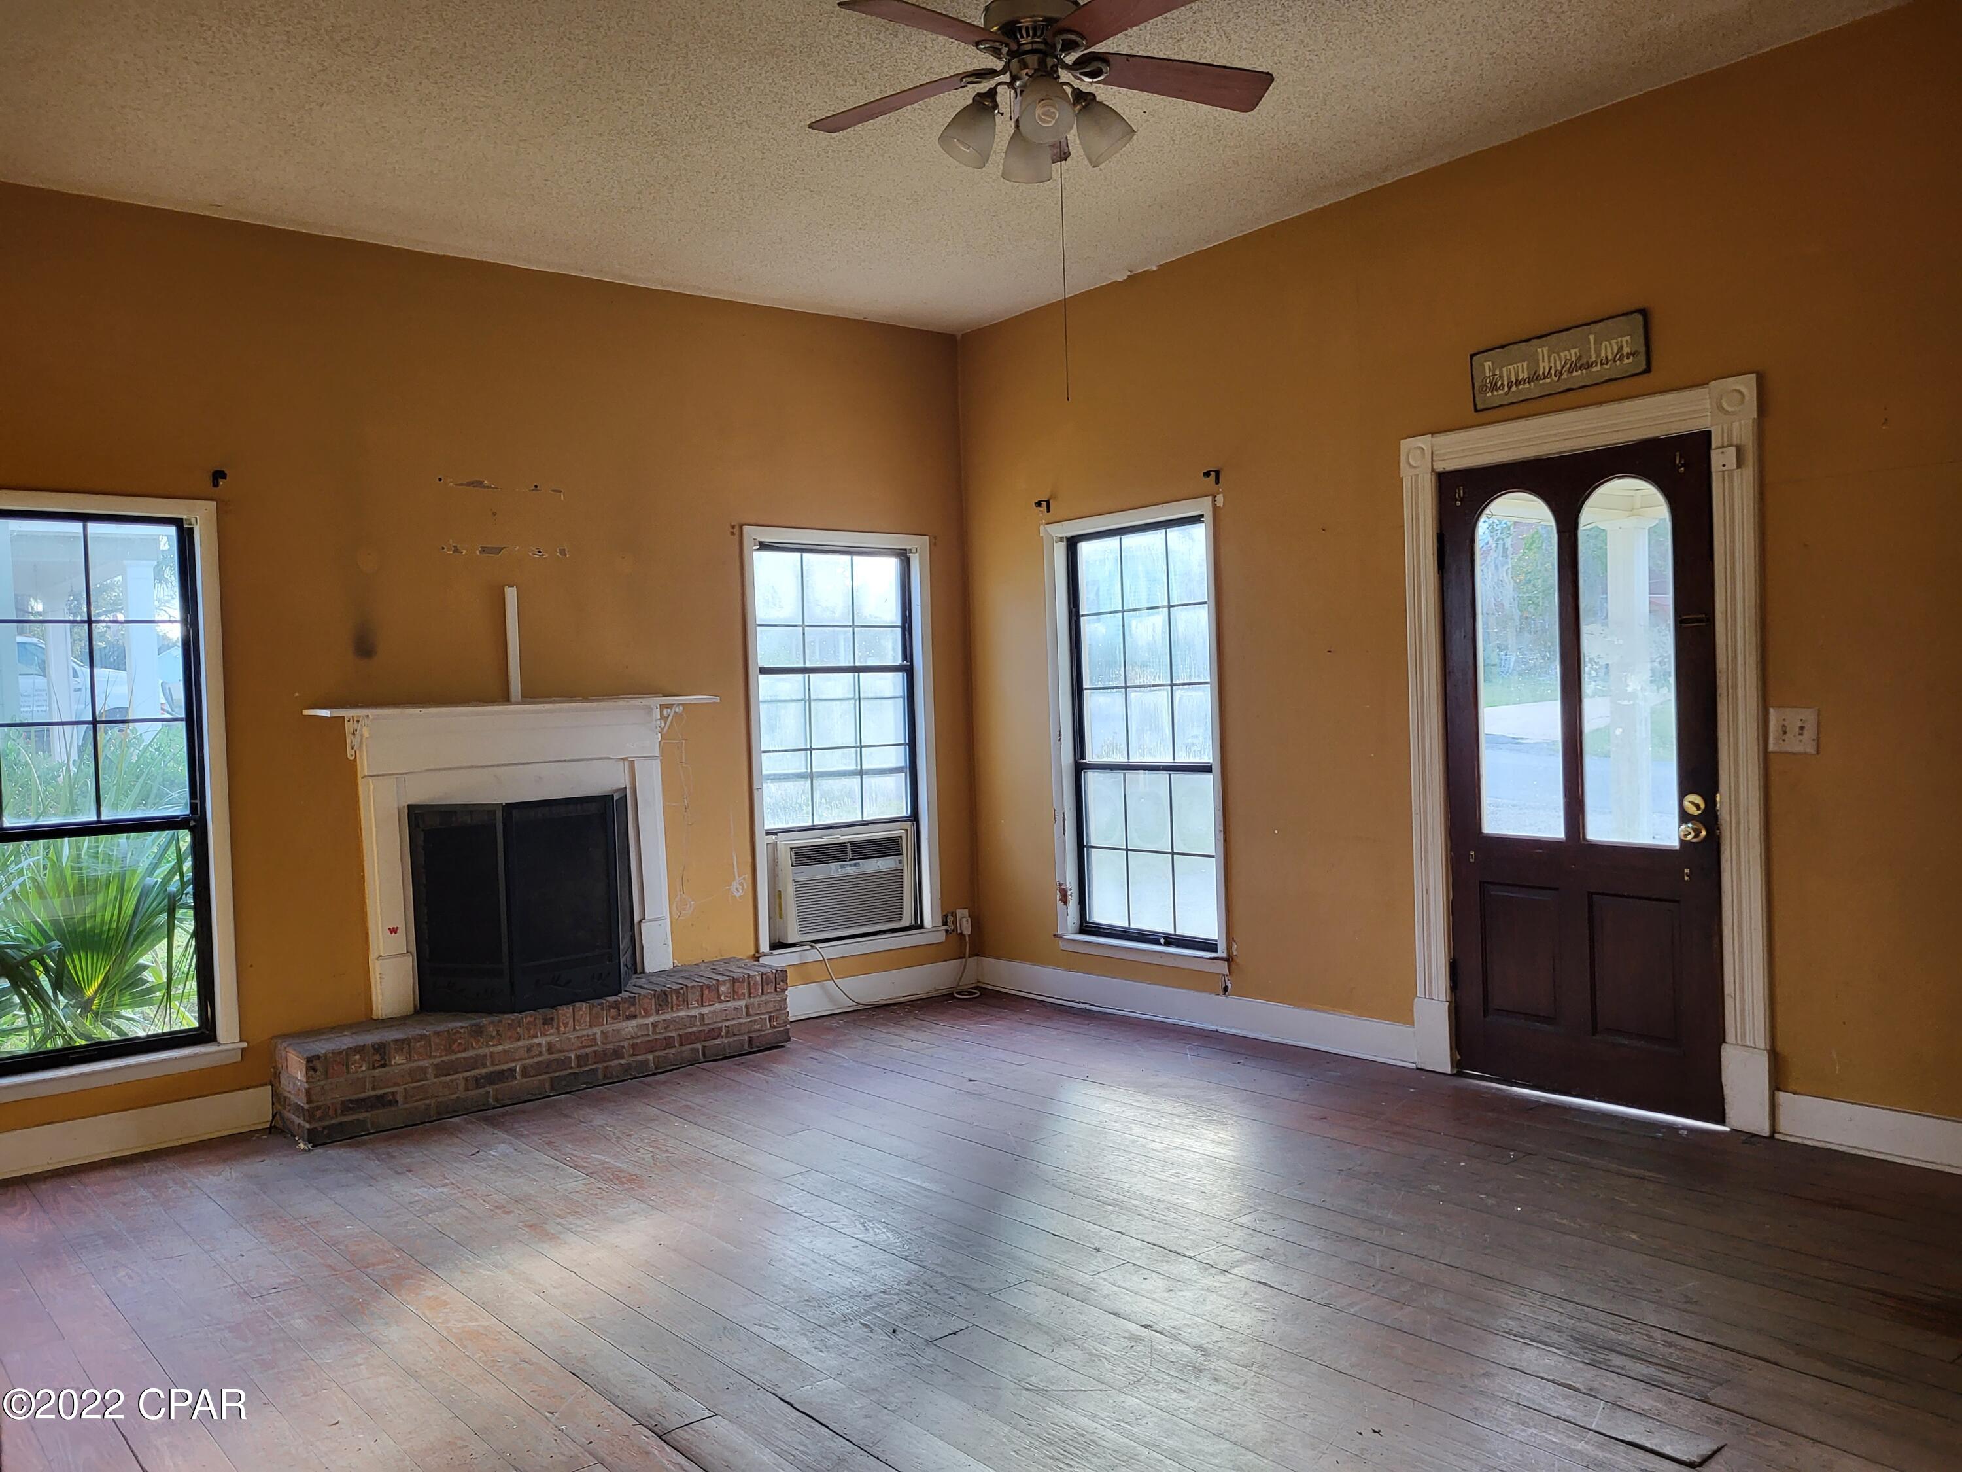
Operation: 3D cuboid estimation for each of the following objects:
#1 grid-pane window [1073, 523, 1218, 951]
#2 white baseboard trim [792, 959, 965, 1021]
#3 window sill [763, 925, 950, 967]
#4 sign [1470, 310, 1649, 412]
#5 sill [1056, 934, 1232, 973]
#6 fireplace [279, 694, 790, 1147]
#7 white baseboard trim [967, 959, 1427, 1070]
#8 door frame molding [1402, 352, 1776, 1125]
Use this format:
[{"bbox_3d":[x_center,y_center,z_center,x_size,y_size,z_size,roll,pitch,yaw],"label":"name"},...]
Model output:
[{"bbox_3d":[0.681,-0.001,6.234,0.100,1.770,0.890,-3,1,-39],"label":"grid-pane window"},{"bbox_3d":[-0.469,1.149,6.654,1.200,0.153,0.025,-3,1,-39],"label":"white baseboard trim"},{"bbox_3d":[-0.566,0.943,6.601,1.020,0.085,0.110,-3,1,-39],"label":"window sill"},{"bbox_3d":[1.821,-1.184,4.677,0.018,0.190,0.595,-3,1,-39],"label":"sign"},{"bbox_3d":[0.681,0.908,6.218,0.110,0.085,1.020,-3,1,-39],"label":"sill"},{"bbox_3d":[-1.616,0.583,5.462,1.830,1.420,0.420,-3,1,-39],"label":"fireplace"},{"bbox_3d":[0.756,1.112,6.107,0.025,0.153,2.400,-3,1,-39],"label":"white baseboard trim"},{"bbox_3d":[1.885,0.062,4.703,0.100,2.190,1.195,-3,1,-39],"label":"door frame molding"}]

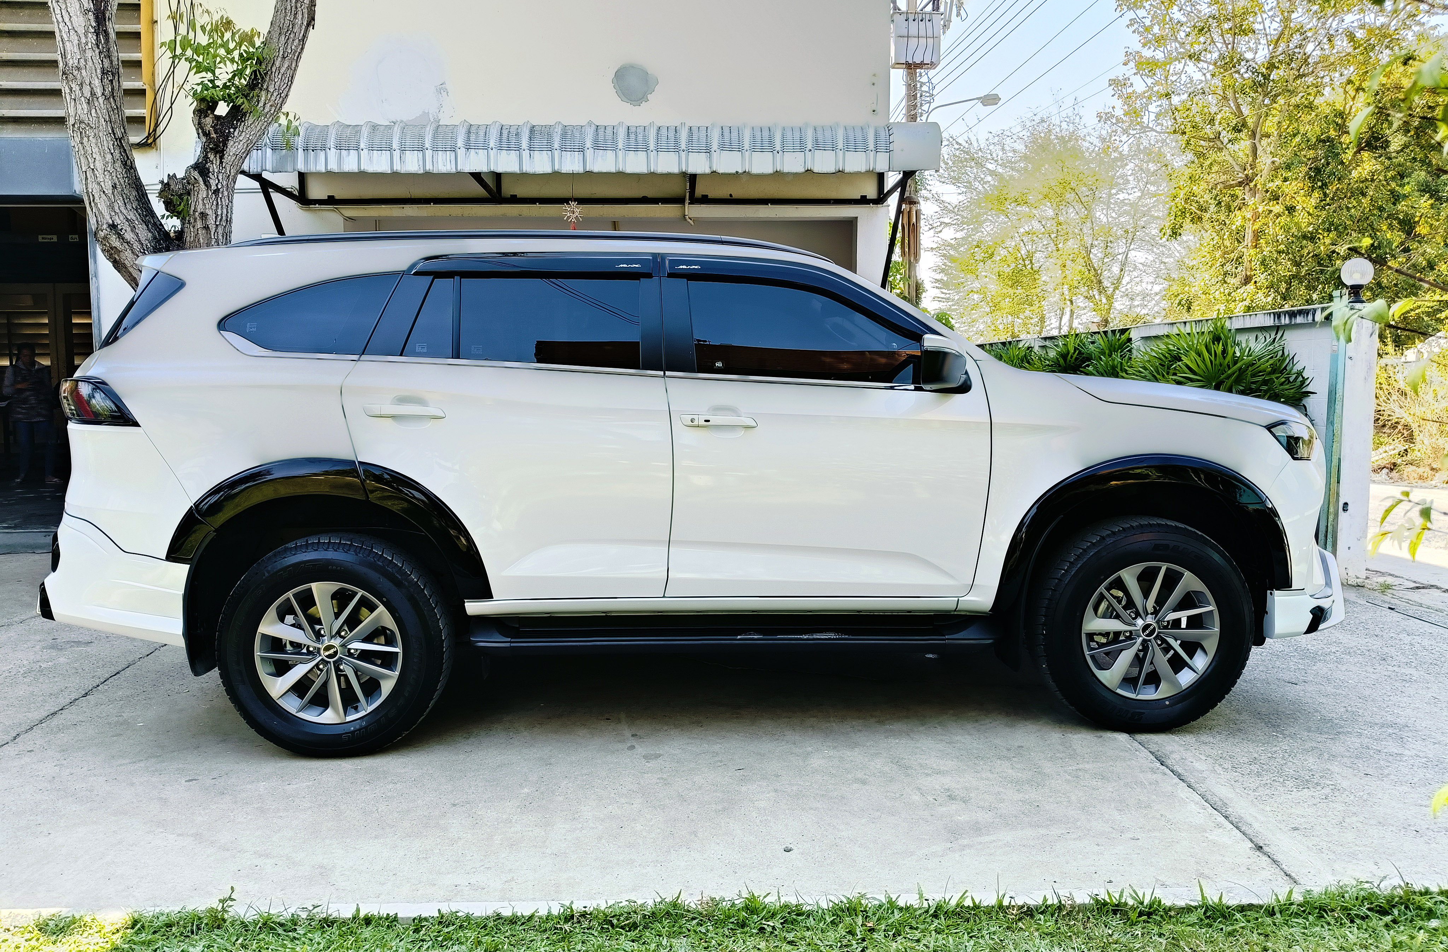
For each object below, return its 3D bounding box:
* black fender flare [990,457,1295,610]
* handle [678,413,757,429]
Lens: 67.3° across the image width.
[{"bbox_3d":[1.463,0.204,3.802,0.994,0.526,0.150,0,5,-3],"label":"black fender flare"},{"bbox_3d":[-0.019,-0.188,3.672,0.262,0.046,0.050,-1,6,-3],"label":"handle"}]

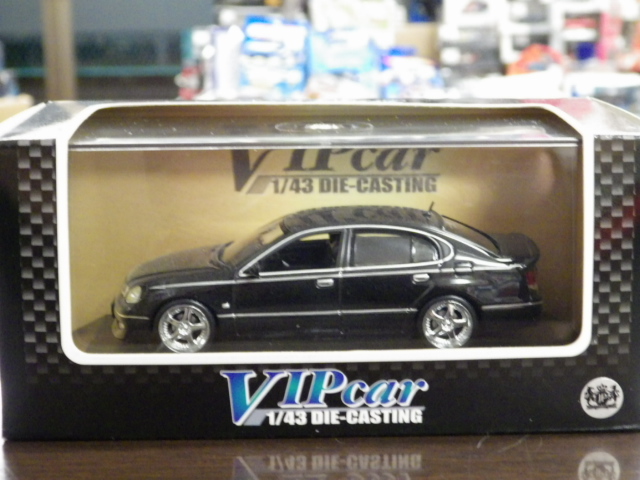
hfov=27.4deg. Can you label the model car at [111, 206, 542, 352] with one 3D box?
[{"bbox_3d":[0.002,0.009,0.342,0.112,0.034,0.042,-1,11,-2],"label":"model car"}]

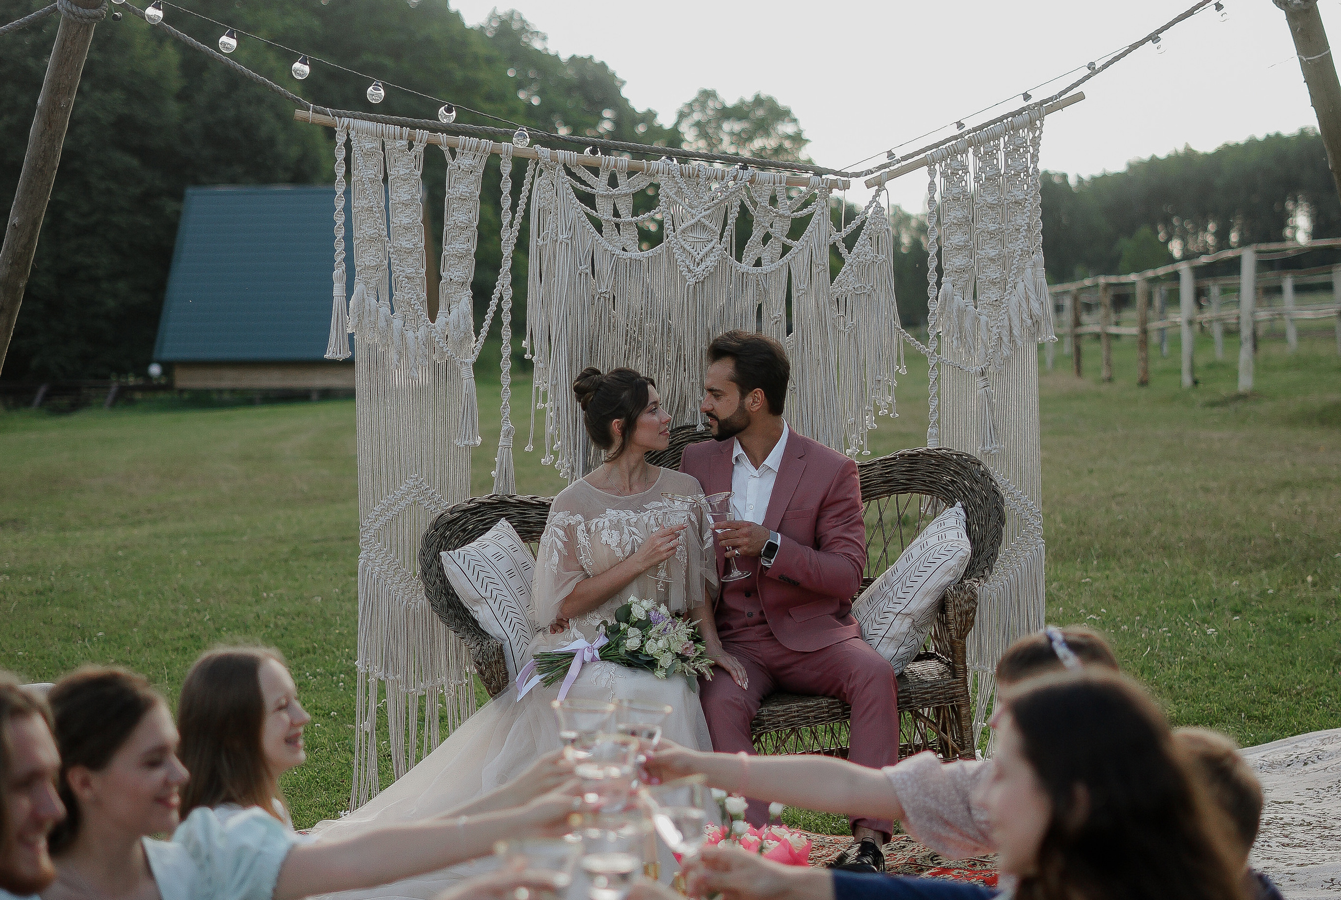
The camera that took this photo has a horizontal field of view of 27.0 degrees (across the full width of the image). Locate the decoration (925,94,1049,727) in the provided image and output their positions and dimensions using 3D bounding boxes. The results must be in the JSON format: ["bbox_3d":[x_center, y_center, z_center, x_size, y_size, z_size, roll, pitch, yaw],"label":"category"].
[{"bbox_3d":[0.850,0.021,7.374,0.360,1.840,0.100,1,5,9],"label":"decoration"}]

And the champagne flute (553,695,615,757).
[{"bbox_3d":[-0.120,0.455,3.848,0.083,0.207,0.083,0,5,0],"label":"champagne flute"}]

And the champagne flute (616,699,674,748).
[{"bbox_3d":[-0.035,0.451,3.897,0.083,0.207,0.083,0,5,0],"label":"champagne flute"}]

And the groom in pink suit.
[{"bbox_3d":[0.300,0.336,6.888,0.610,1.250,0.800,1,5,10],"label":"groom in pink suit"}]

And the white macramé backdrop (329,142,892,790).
[{"bbox_3d":[-0.140,0.032,7.245,1.530,1.800,0.140,0,5,-5],"label":"white macramé backdrop"}]

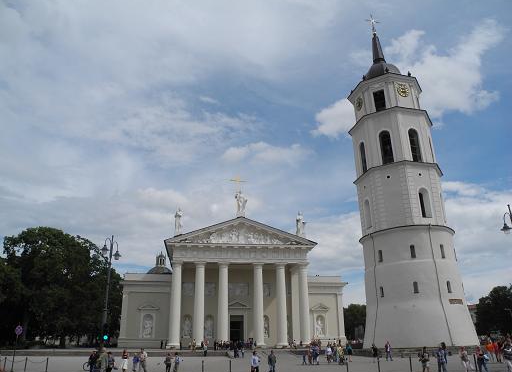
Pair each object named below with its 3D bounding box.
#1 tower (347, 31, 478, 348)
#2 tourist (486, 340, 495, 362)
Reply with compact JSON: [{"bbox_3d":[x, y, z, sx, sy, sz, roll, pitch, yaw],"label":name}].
[{"bbox_3d":[21.528,-3.347,64.143,15.000,53.200,15.000,3,-21,-11],"label":"tower"},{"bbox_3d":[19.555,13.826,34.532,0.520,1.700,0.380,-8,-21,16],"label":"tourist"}]

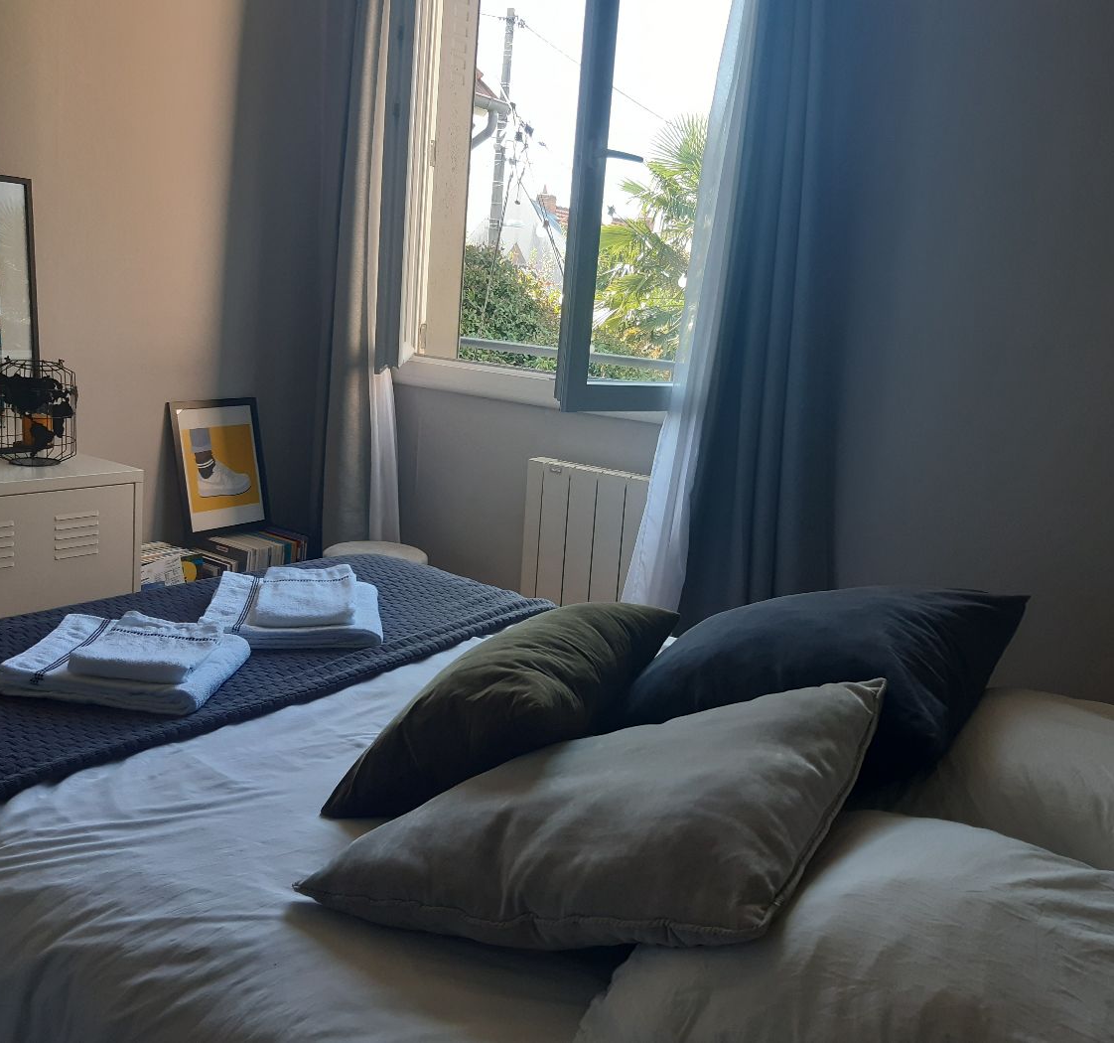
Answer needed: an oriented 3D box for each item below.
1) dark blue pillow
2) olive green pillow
[{"bbox_3d":[0.338,0.215,1.430,0.480,0.180,0.480,-3,17,37],"label":"dark blue pillow"},{"bbox_3d":[-0.050,0.247,1.425,0.430,0.165,0.430,-20,10,22],"label":"olive green pillow"}]

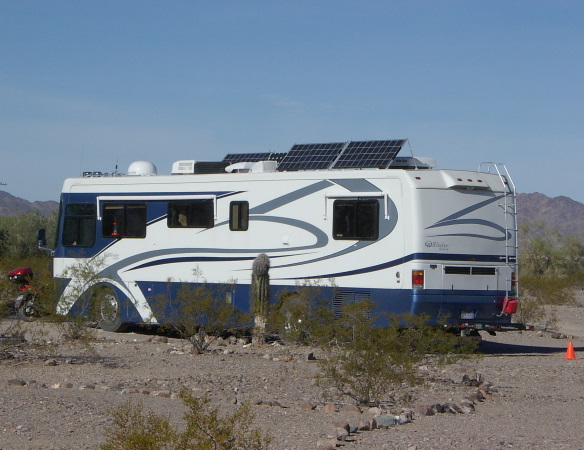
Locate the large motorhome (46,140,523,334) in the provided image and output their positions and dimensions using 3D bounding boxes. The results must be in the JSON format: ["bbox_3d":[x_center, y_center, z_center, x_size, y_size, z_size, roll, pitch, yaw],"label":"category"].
[{"bbox_3d":[-0.439,0.392,41.983,2.600,3.705,11.287,2,-2,-41],"label":"large motorhome"}]

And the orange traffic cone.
[{"bbox_3d":[4.633,2.087,35.203,0.240,0.300,0.240,1,-1,0],"label":"orange traffic cone"}]

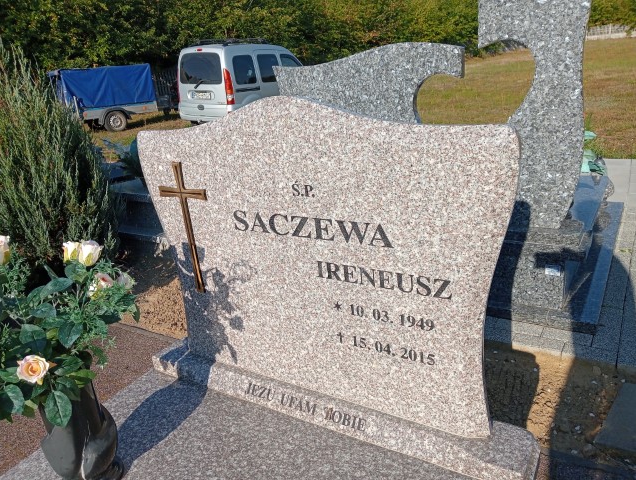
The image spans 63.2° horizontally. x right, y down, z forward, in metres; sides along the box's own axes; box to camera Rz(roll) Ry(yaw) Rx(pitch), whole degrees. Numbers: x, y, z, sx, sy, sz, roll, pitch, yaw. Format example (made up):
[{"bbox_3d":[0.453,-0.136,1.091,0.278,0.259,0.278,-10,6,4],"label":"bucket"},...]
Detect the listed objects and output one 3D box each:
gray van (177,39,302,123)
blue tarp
[{"bbox_3d":[-1.352,-3.680,12.293,1.690,1.880,4.030,9,23,33],"label":"gray van"},{"bbox_3d":[-5.512,-3.918,13.251,2.214,0.942,1.253,-18,24,-35],"label":"blue tarp"}]

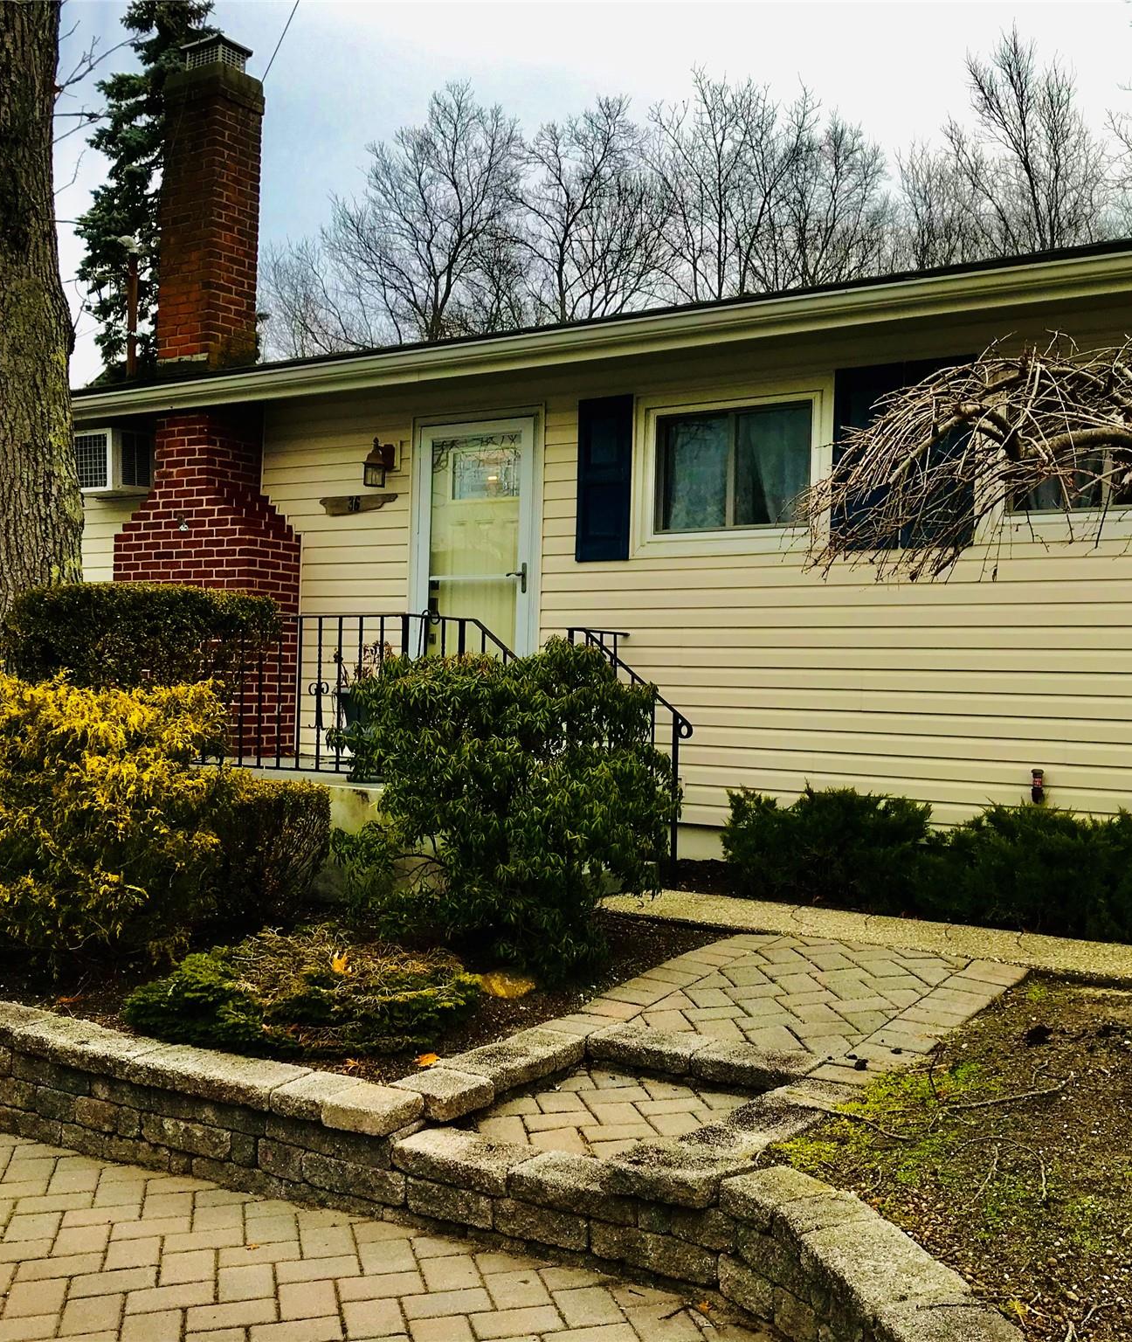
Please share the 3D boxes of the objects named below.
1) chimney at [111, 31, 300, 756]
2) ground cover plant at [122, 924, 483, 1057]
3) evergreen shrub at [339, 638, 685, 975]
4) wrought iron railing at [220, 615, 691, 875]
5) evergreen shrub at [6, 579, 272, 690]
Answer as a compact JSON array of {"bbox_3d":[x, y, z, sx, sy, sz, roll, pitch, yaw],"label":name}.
[{"bbox_3d":[-2.500,-1.956,10.144,1.320,5.060,0.540,1,-1,34],"label":"chimney"},{"bbox_3d":[-0.864,0.984,4.720,1.120,0.290,1.080,1,-1,-10],"label":"ground cover plant"},{"bbox_3d":[-0.238,0.515,5.950,1.350,1.270,1.250,1,-1,-2],"label":"evergreen shrub"},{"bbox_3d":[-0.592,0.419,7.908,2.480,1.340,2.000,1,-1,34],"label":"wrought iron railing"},{"bbox_3d":[-2.065,0.358,7.134,1.080,1.520,0.780,1,-1,34],"label":"evergreen shrub"}]

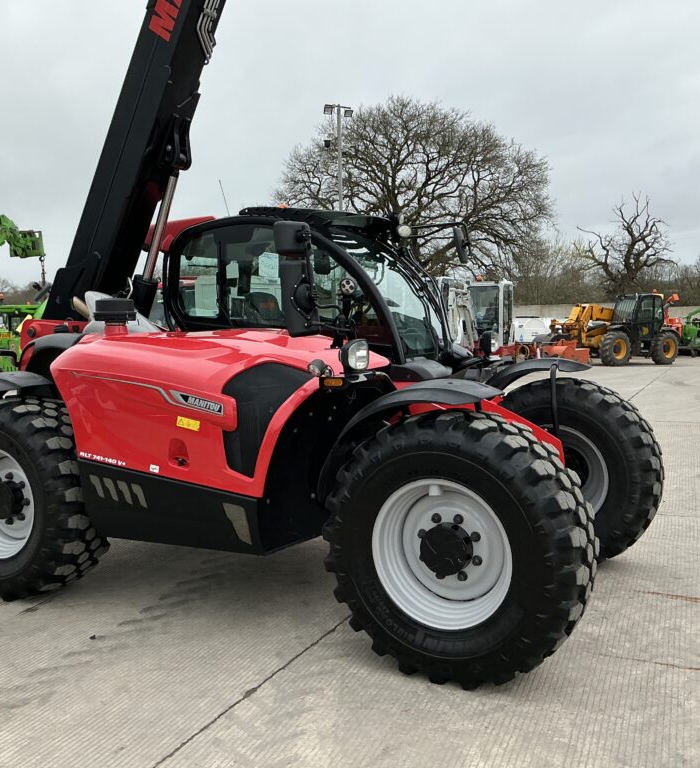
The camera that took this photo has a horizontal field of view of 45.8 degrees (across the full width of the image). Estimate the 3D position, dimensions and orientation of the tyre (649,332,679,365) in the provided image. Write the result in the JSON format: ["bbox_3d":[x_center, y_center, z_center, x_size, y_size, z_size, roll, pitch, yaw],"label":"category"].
[{"bbox_3d":[11.638,-1.327,30.700,1.210,1.210,0.450,-3,4,-28],"label":"tyre"}]

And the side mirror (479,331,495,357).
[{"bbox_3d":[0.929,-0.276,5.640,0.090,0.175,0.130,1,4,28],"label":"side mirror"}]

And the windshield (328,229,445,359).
[{"bbox_3d":[0.317,-0.586,5.453,0.240,0.960,0.880,-36,-13,26],"label":"windshield"}]

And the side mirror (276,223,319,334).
[{"bbox_3d":[-0.269,-0.531,4.170,0.120,0.570,0.200,2,5,42],"label":"side mirror"}]

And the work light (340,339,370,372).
[{"bbox_3d":[0.024,-0.138,3.950,0.110,0.165,0.160,1,4,28],"label":"work light"}]

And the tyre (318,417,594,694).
[{"bbox_3d":[0.477,0.731,3.738,1.230,1.210,0.450,1,5,32],"label":"tyre"}]

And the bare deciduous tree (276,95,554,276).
[{"bbox_3d":[3.875,-9.554,49.000,16.400,15.000,15.500,-1,4,5],"label":"bare deciduous tree"}]

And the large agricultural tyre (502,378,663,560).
[{"bbox_3d":[1.420,0.575,5.480,1.200,1.180,0.450,1,4,29],"label":"large agricultural tyre"}]

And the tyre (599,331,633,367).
[{"bbox_3d":[9.233,-1.227,28.800,1.220,1.200,0.440,-4,5,-32],"label":"tyre"}]

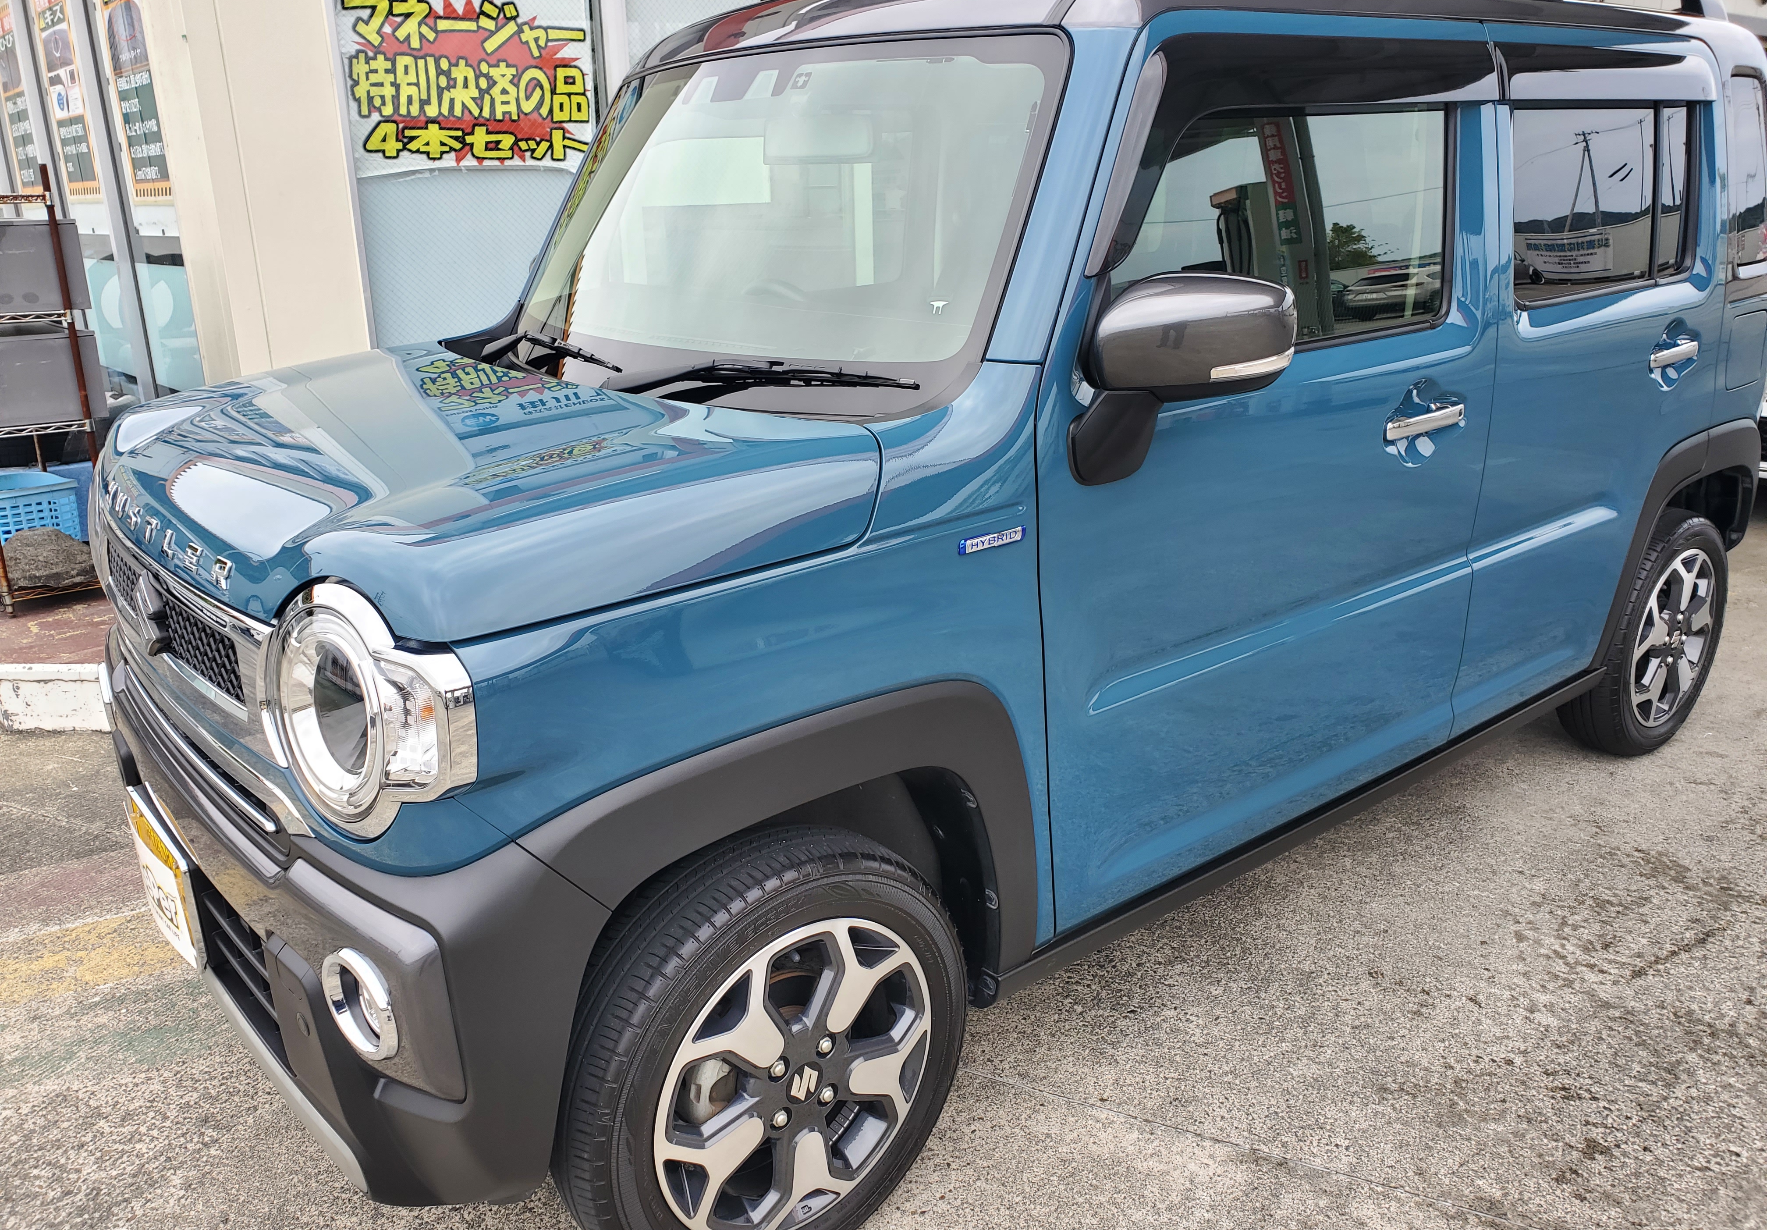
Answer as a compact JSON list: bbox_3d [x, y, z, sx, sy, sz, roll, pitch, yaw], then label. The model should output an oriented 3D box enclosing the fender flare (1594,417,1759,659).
[{"bbox_3d":[1.747,-0.192,2.934,0.775,0.450,0.065,-15,21,-36],"label":"fender flare"}]

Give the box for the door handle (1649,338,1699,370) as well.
[{"bbox_3d":[1.597,-0.534,2.710,0.220,0.036,0.045,-15,21,-36],"label":"door handle"}]

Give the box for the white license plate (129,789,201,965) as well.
[{"bbox_3d":[-0.964,0.353,1.786,0.025,0.162,0.330,-15,21,-36],"label":"white license plate"}]

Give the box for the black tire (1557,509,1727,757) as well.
[{"bbox_3d":[1.785,0.038,3.114,0.575,0.575,0.170,-15,21,-36],"label":"black tire"}]

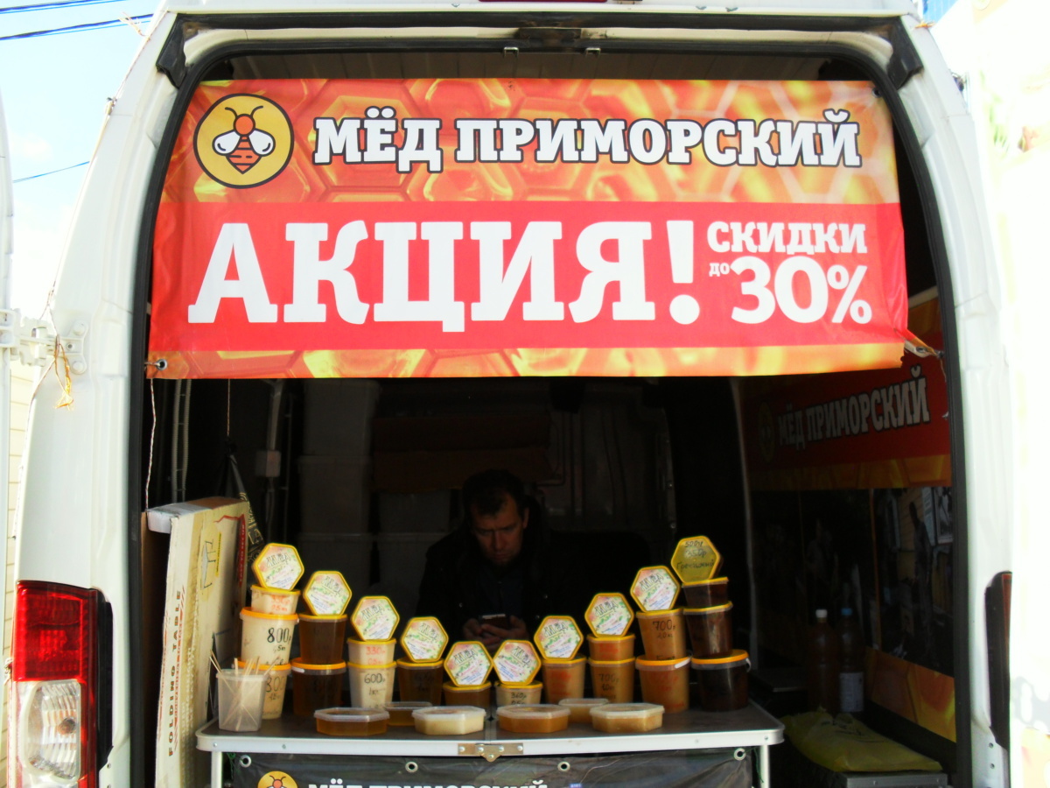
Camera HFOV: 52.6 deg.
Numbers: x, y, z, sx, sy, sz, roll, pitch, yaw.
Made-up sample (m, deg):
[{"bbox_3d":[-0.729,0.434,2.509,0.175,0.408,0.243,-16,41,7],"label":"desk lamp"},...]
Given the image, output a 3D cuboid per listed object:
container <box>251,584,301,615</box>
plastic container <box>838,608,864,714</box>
[{"bbox_3d":[-0.571,0.471,2.418,0.112,0.056,0.100,4,-6,1],"label":"container"},{"bbox_3d":[0.870,0.727,2.850,0.080,0.305,0.080,0,-5,0],"label":"plastic container"}]

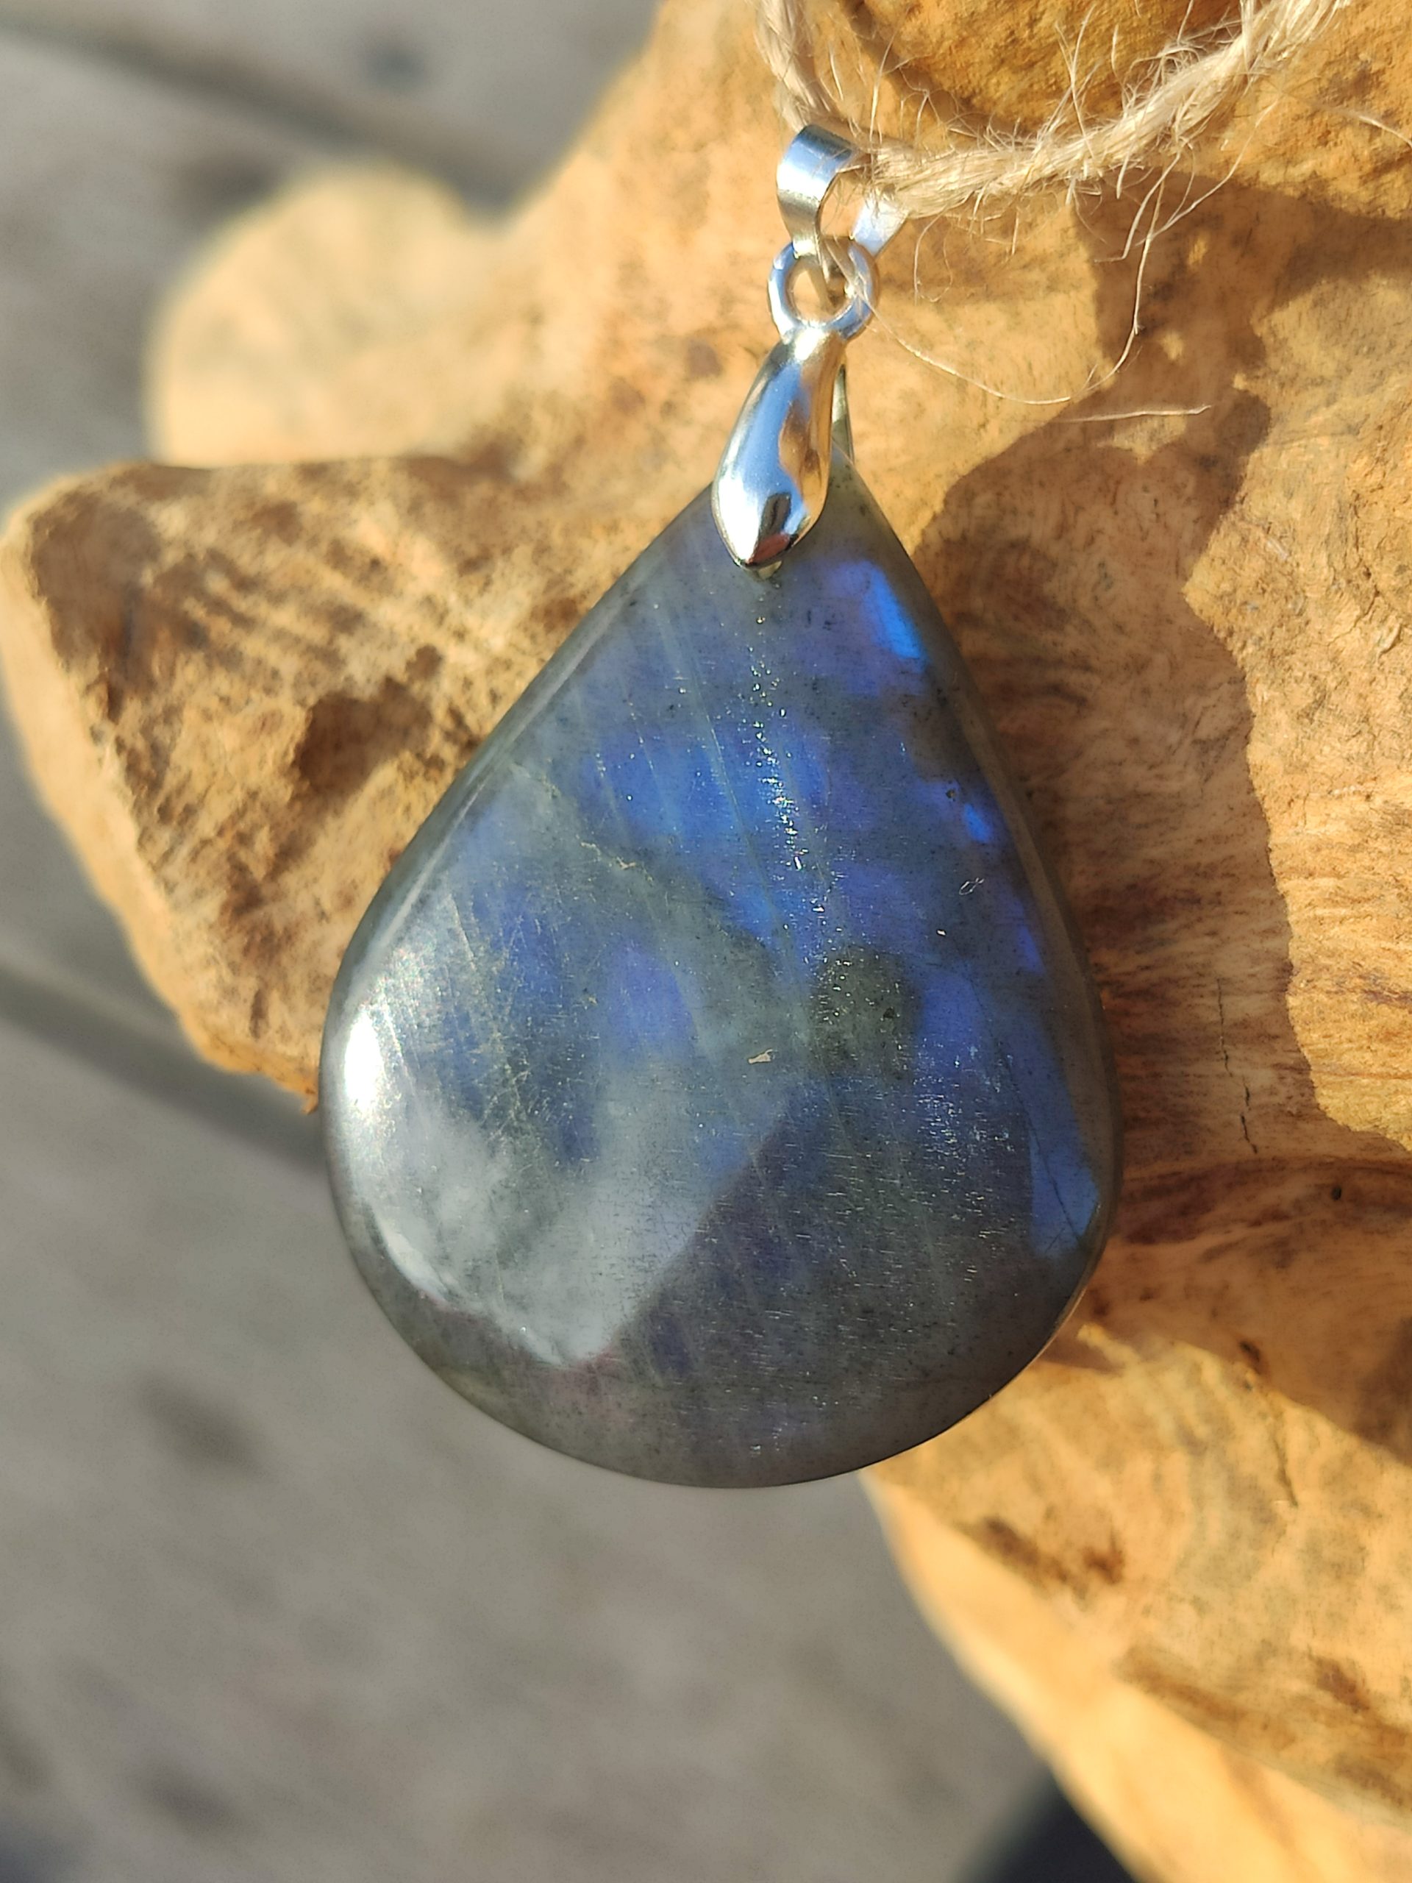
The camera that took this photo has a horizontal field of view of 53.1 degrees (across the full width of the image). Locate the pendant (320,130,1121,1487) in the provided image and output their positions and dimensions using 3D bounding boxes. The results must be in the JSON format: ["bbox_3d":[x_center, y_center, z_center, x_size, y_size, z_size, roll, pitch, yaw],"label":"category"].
[{"bbox_3d":[0.002,-0.007,0.071,0.040,0.009,0.067,4,88,7],"label":"pendant"}]

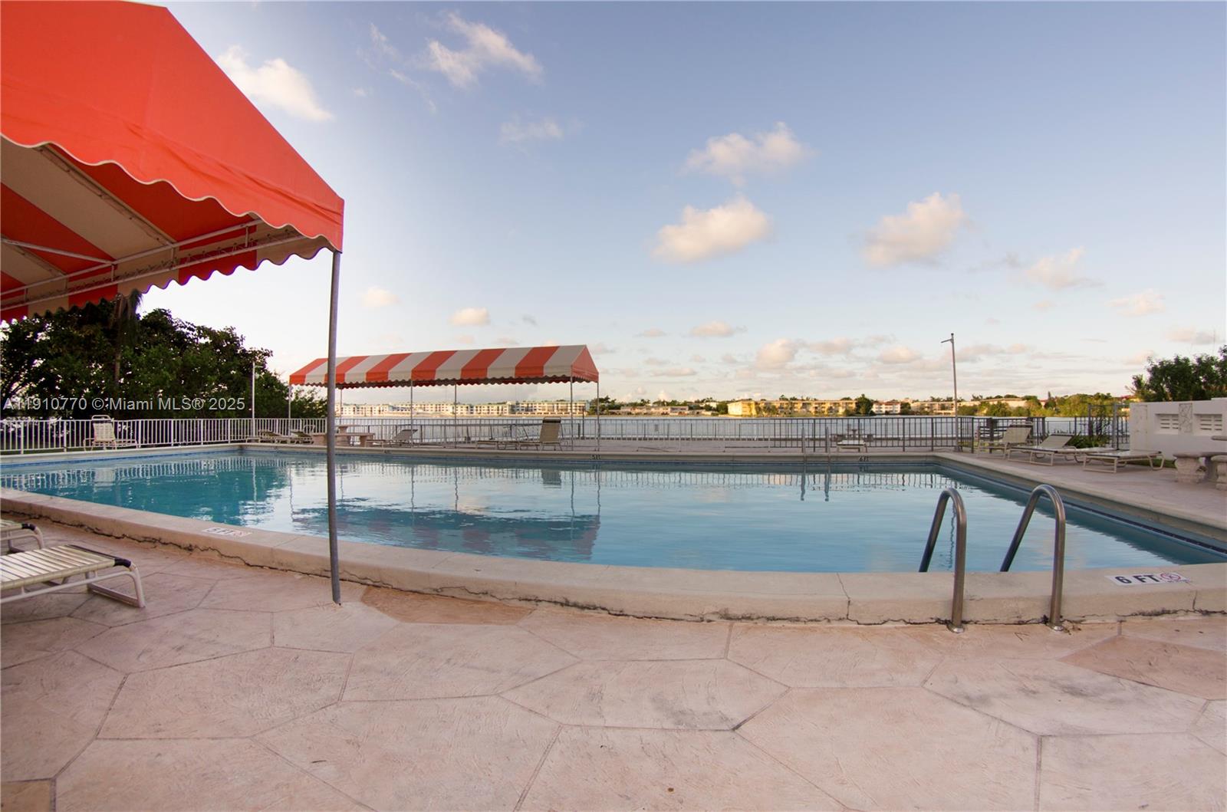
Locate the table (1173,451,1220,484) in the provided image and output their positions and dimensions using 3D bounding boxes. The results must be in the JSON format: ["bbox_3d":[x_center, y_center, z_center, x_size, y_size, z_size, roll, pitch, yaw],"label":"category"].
[{"bbox_3d":[9.300,0.960,8.600,0.850,0.480,0.450,0,-1,-18],"label":"table"}]

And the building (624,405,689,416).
[{"bbox_3d":[31.700,3.900,405.000,51.000,7.000,15.000,0,-1,-3],"label":"building"}]

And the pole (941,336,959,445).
[{"bbox_3d":[9.420,-0.370,15.200,0.500,3.350,0.200,0,-1,-32],"label":"pole"}]

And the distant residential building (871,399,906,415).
[{"bbox_3d":[214.000,1.700,424.000,27.000,9.800,14.000,0,-1,9],"label":"distant residential building"}]

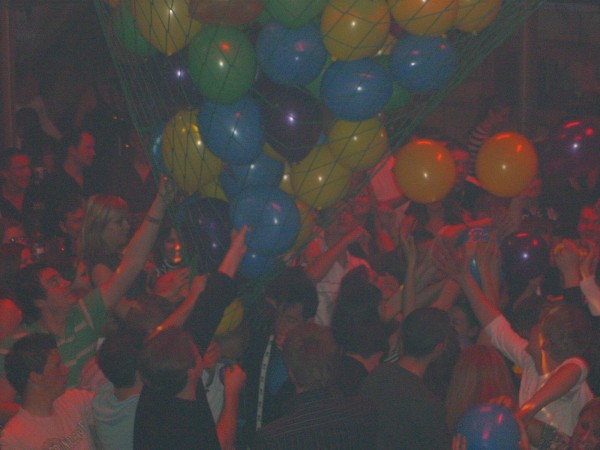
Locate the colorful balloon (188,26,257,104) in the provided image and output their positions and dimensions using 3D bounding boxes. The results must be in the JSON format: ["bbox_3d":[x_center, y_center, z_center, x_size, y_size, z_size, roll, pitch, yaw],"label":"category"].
[{"bbox_3d":[-0.282,-0.581,7.200,0.248,0.281,0.248,0,8,0],"label":"colorful balloon"}]

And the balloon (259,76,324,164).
[{"bbox_3d":[-0.034,-0.385,7.350,0.242,0.305,0.242,0,8,0],"label":"balloon"}]

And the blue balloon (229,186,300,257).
[{"bbox_3d":[-0.122,-0.013,7.100,0.252,0.252,0.252,0,8,0],"label":"blue balloon"}]

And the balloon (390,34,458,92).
[{"bbox_3d":[0.510,-0.666,8.100,0.279,0.254,0.279,0,10,0],"label":"balloon"}]

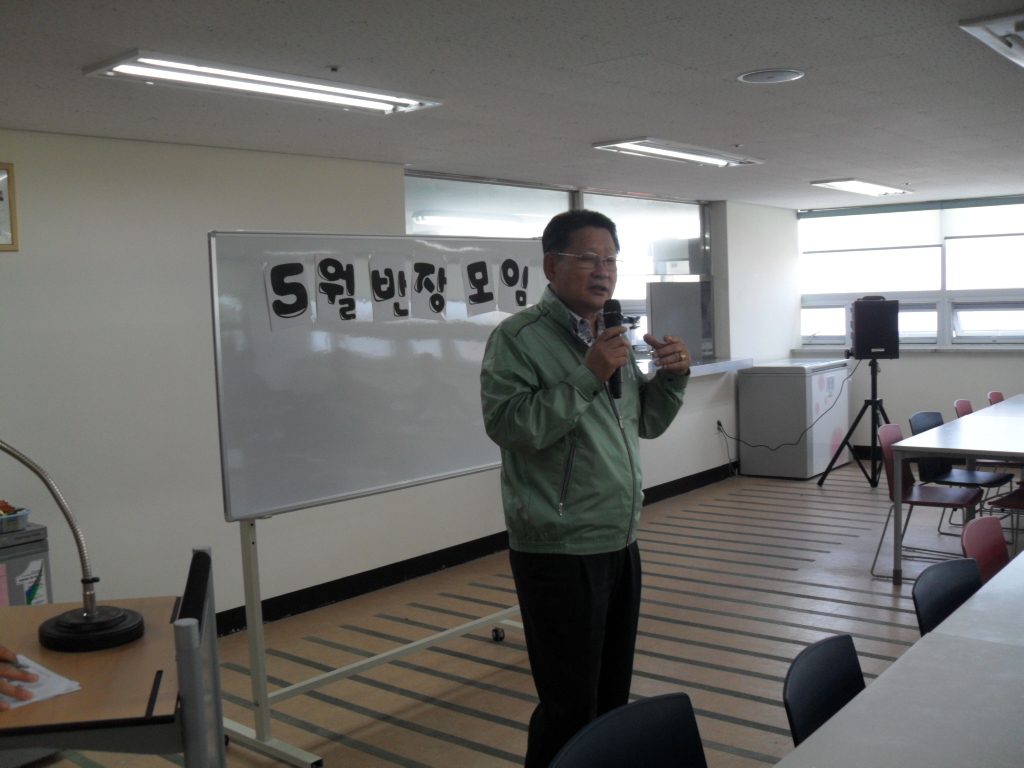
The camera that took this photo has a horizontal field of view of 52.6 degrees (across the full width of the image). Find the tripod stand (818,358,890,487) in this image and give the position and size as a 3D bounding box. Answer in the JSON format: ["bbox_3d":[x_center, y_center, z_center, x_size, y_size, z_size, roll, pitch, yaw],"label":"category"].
[{"bbox_3d":[2.704,0.303,7.956,0.700,1.020,0.760,1,6,40],"label":"tripod stand"}]

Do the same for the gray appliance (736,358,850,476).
[{"bbox_3d":[2.470,0.292,9.005,0.640,0.910,0.980,1,6,40],"label":"gray appliance"}]

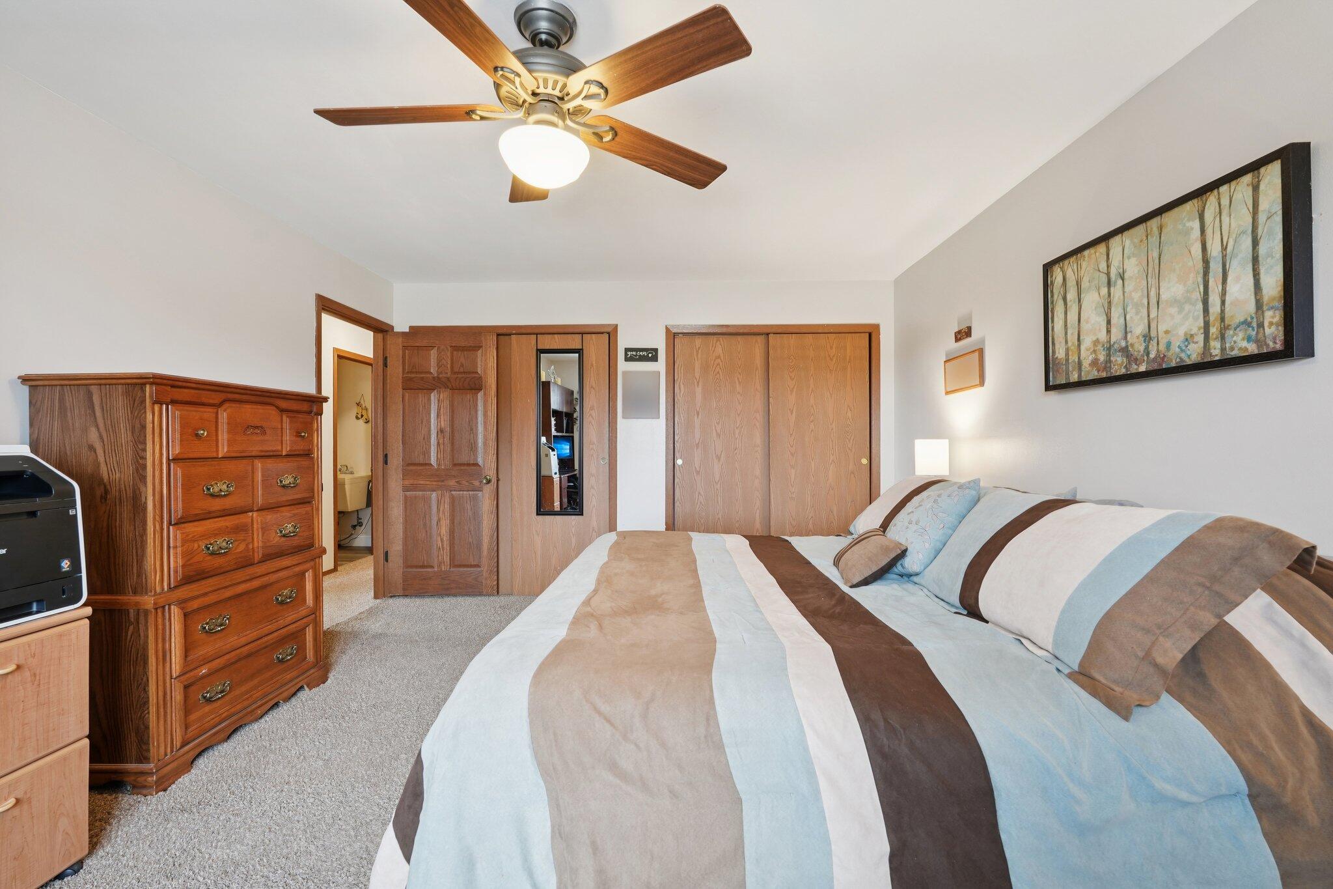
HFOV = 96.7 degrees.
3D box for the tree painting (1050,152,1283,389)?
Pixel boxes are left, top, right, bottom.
[{"bbox_3d":[1.674,-0.510,2.092,0.025,0.512,1.006,0,0,1],"label":"tree painting"}]

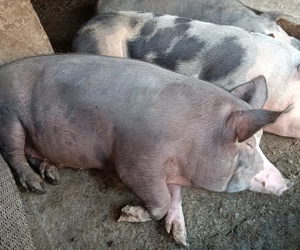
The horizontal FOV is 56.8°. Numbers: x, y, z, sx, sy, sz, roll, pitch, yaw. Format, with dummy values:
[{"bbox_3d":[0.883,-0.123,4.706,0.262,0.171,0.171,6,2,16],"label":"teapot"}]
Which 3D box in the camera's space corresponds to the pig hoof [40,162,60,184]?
[{"bbox_3d":[-0.451,0.214,1.256,0.062,0.058,0.085,-34,45,-24],"label":"pig hoof"}]

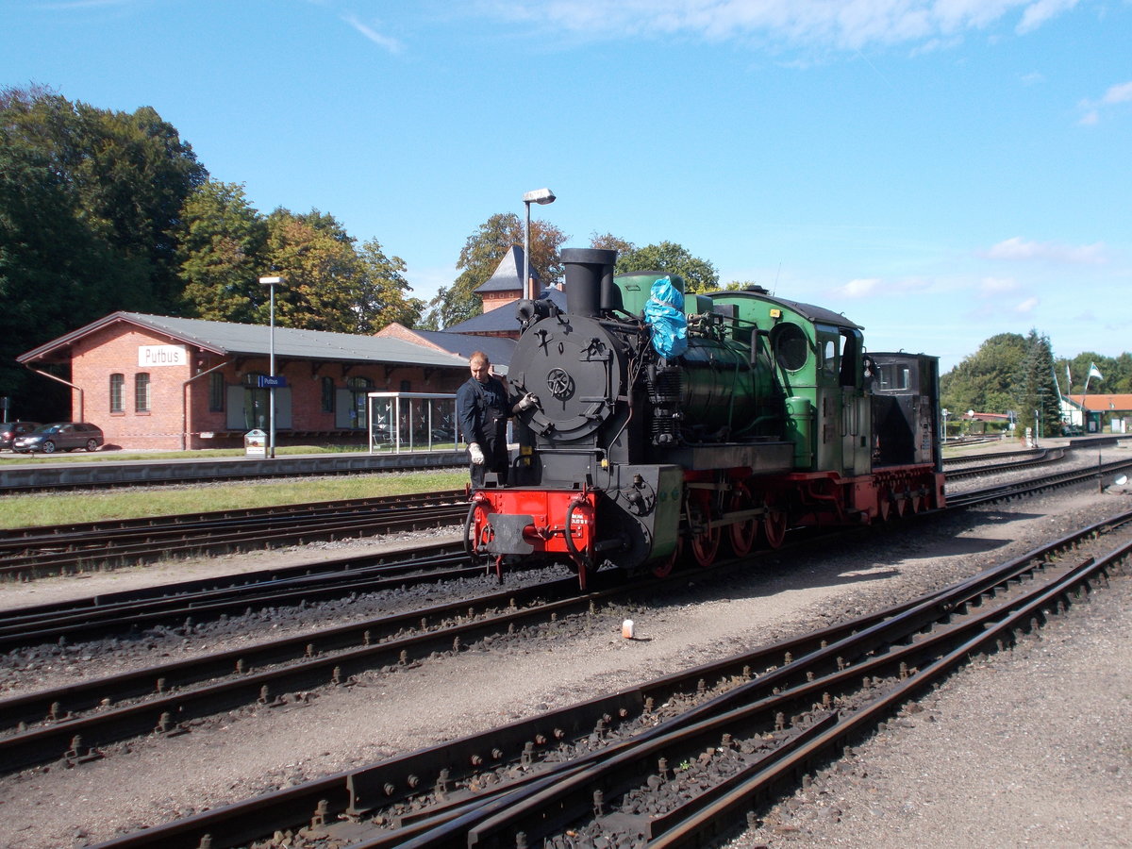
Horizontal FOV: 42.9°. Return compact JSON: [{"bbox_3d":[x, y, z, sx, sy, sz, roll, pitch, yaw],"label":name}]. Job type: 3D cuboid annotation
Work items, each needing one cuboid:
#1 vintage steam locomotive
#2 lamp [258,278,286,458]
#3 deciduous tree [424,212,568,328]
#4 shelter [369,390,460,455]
[{"bbox_3d":[2.644,-0.088,18.757,2.140,3.250,14.500,0,0,27],"label":"vintage steam locomotive"},{"bbox_3d":[-10.070,-1.954,49.525,0.900,6.230,0.340,0,0,27],"label":"lamp"},{"bbox_3d":[-6.291,-8.993,129.993,12.800,20.619,12.800,0,0,0],"label":"deciduous tree"},{"bbox_3d":[-6.231,-0.068,59.238,1.480,2.420,4.600,0,0,27],"label":"shelter"}]

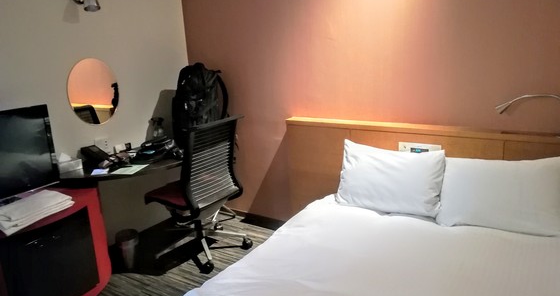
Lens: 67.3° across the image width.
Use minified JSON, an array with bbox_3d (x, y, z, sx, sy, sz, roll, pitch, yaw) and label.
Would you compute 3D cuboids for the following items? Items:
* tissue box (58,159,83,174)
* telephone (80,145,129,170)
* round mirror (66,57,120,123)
[{"bbox_3d":[-1.338,0.112,2.693,0.131,0.061,0.109,-12,16,-32],"label":"tissue box"},{"bbox_3d":[-1.163,0.048,2.819,0.235,0.109,0.213,6,17,35],"label":"telephone"},{"bbox_3d":[-1.254,-0.379,2.858,0.023,0.448,0.362,6,17,35],"label":"round mirror"}]

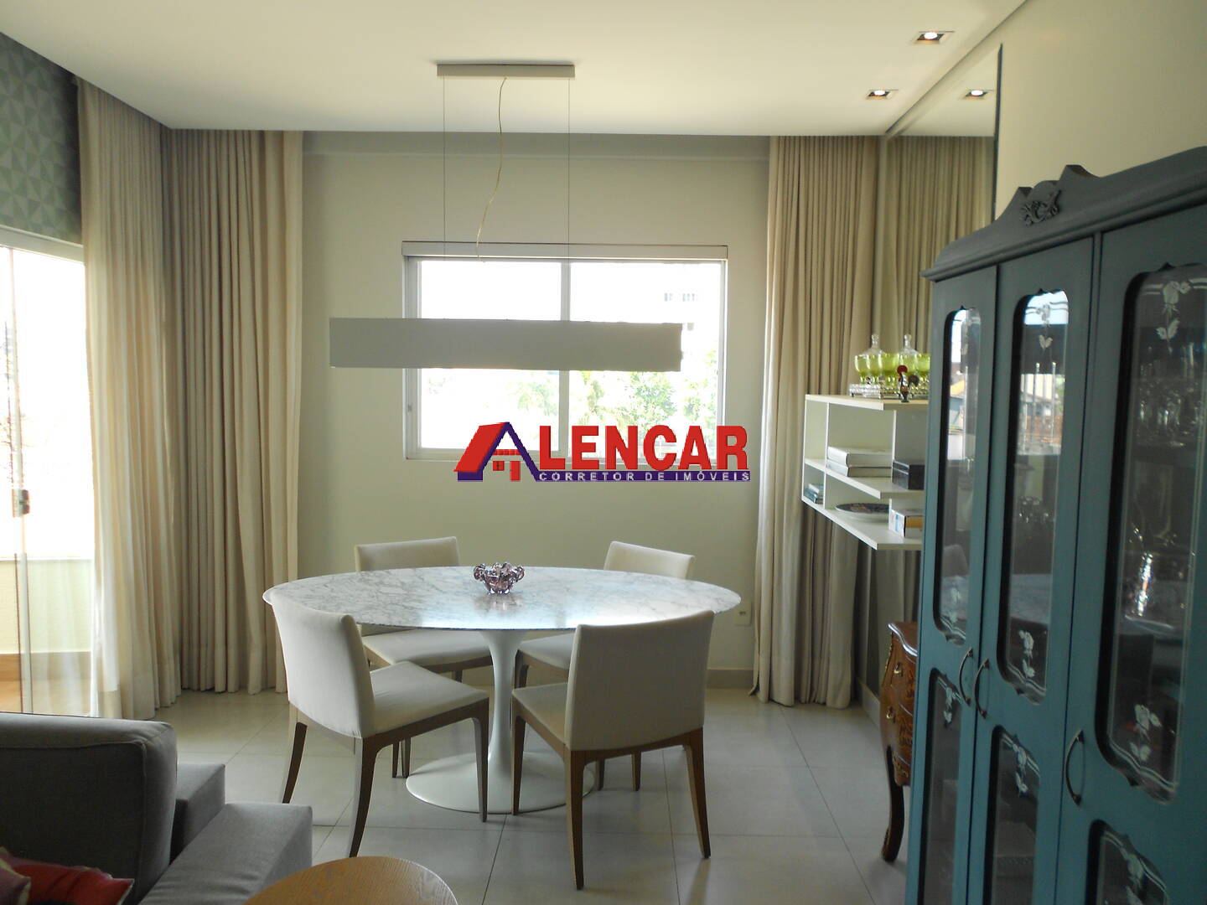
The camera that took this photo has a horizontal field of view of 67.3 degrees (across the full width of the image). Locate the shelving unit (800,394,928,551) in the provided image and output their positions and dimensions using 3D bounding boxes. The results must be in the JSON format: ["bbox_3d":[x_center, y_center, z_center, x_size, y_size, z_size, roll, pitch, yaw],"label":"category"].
[{"bbox_3d":[1.129,0.035,3.685,0.364,0.506,1.265,1,4,1],"label":"shelving unit"}]

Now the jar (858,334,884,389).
[{"bbox_3d":[1.239,-0.416,4.173,0.119,0.246,0.119,1,4,1],"label":"jar"}]

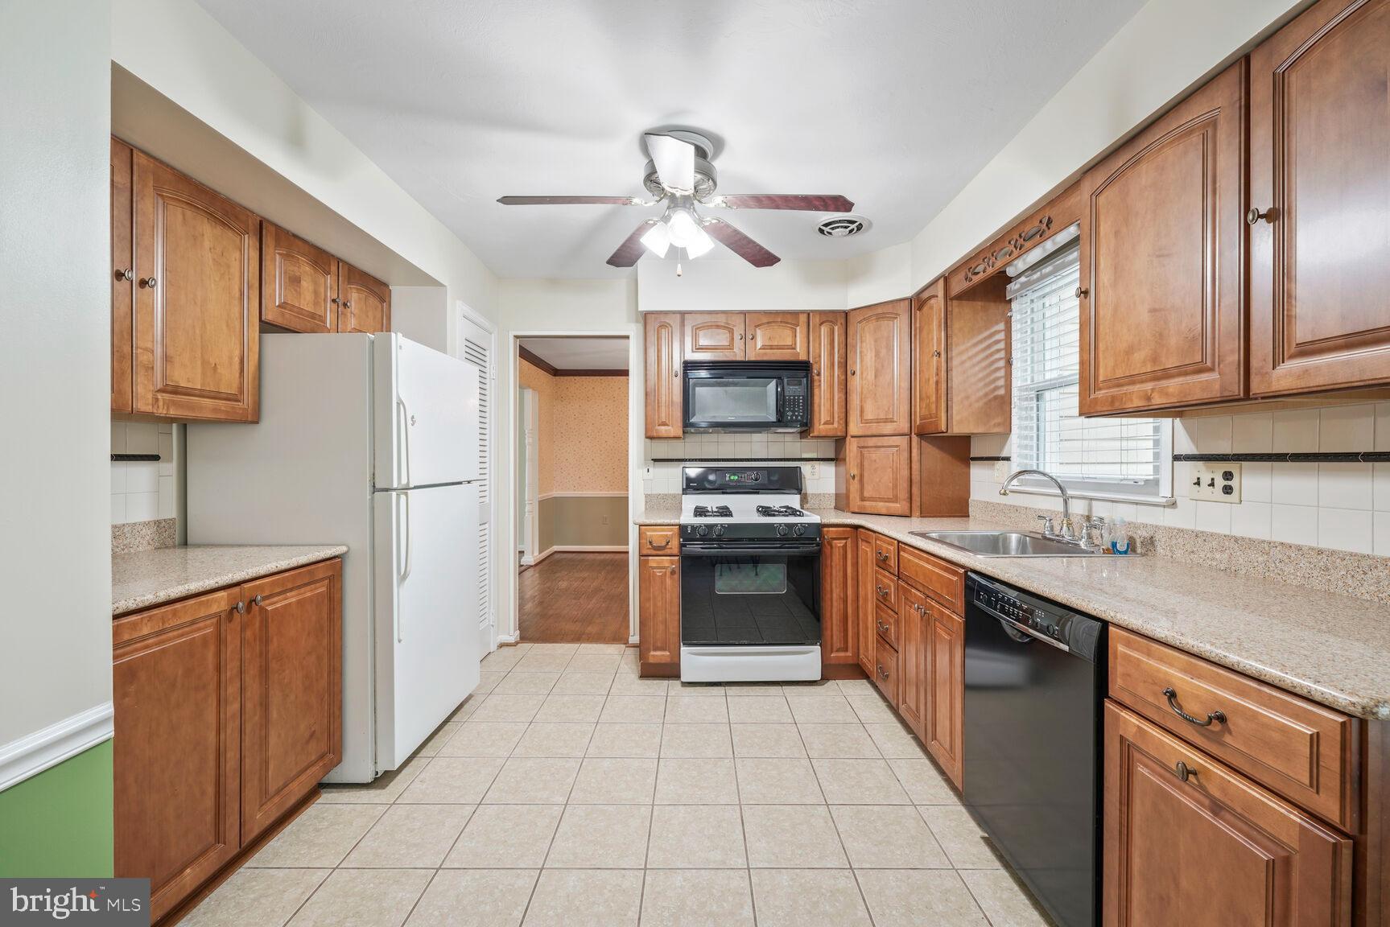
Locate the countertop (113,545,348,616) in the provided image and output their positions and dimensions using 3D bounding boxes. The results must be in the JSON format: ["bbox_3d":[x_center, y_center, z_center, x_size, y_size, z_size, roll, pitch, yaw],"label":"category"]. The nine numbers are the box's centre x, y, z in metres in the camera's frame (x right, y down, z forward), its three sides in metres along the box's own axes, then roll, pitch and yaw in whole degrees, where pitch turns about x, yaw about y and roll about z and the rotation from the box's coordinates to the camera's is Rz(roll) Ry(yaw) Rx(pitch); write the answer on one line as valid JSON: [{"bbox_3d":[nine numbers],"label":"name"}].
[{"bbox_3d":[-1.615,0.332,1.579,0.630,0.037,0.925,0,0,0],"label":"countertop"}]

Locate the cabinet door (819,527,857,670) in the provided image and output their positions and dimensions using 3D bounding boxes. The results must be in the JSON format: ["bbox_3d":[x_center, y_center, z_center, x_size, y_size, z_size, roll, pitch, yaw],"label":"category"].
[{"bbox_3d":[0.787,0.724,2.962,0.192,0.742,0.024,0,0,0],"label":"cabinet door"}]

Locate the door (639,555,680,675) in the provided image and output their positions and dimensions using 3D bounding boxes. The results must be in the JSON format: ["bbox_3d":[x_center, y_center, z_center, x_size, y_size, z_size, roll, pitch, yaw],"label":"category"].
[{"bbox_3d":[-0.191,0.822,3.010,0.222,0.620,0.030,0,0,0],"label":"door"}]

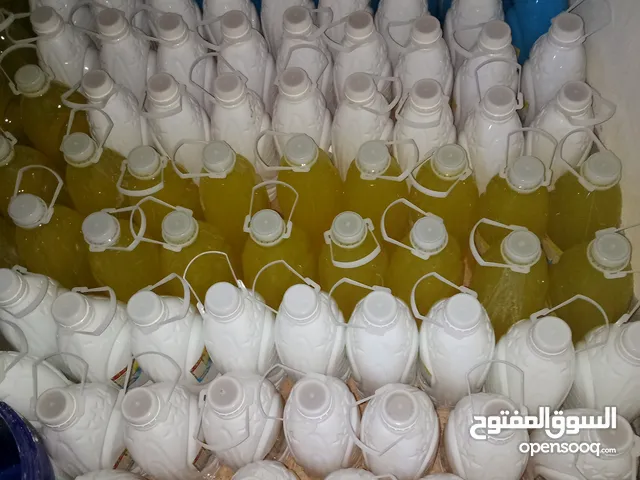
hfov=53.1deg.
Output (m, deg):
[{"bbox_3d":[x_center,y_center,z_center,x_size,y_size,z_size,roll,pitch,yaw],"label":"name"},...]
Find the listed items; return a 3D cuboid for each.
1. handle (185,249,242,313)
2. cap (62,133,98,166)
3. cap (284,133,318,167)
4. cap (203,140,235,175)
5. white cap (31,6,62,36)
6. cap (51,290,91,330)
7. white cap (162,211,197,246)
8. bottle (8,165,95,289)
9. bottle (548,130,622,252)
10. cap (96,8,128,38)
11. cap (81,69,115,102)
[{"bbox_3d":[-0.127,0.049,0.754,0.056,0.008,0.056,-20,84,-9],"label":"handle"},{"bbox_3d":[-0.323,-0.119,0.861,0.042,0.020,0.042,-5,58,0],"label":"cap"},{"bbox_3d":[-0.025,-0.116,0.832,0.042,0.020,0.042,-2,58,2],"label":"cap"},{"bbox_3d":[-0.130,-0.107,0.828,0.043,0.021,0.043,-2,59,4],"label":"cap"},{"bbox_3d":[-0.413,-0.328,0.970,0.043,0.021,0.043,-8,59,0],"label":"white cap"},{"bbox_3d":[-0.288,0.080,0.741,0.043,0.021,0.043,-2,59,4],"label":"cap"},{"bbox_3d":[-0.171,-0.015,0.782,0.043,0.021,0.043,-2,59,4],"label":"white cap"},{"bbox_3d":[-0.369,0.039,0.922,0.103,0.290,0.103,-4,58,-3],"label":"bottle"},{"bbox_3d":[0.351,-0.016,0.892,0.095,0.285,0.095,-8,59,0],"label":"bottle"},{"bbox_3d":[-0.306,-0.319,0.943,0.041,0.018,0.041,-5,58,0],"label":"cap"},{"bbox_3d":[-0.311,-0.217,0.902,0.043,0.021,0.043,-8,59,0],"label":"cap"}]

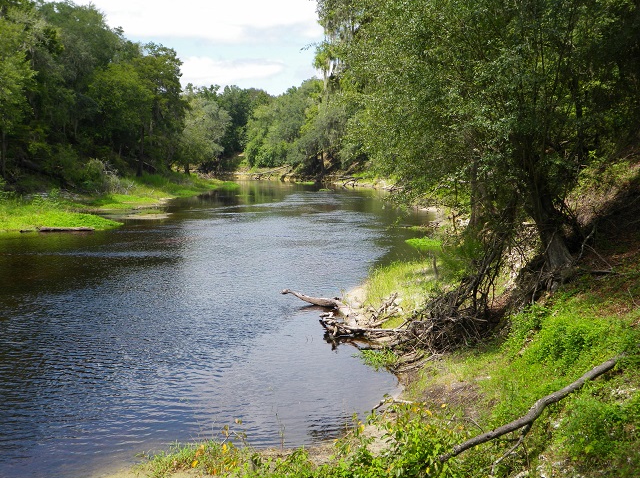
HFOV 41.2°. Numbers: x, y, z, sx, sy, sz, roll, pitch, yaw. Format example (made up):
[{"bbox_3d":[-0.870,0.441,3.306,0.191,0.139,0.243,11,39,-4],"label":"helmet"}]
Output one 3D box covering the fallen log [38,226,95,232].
[{"bbox_3d":[-15.180,-0.612,51.031,3.136,0.300,0.350,-1,5,-7],"label":"fallen log"}]

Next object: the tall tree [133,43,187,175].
[{"bbox_3d":[-16.607,-13.399,88.000,5.587,13.658,5.800,0,5,0],"label":"tall tree"}]

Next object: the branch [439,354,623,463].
[{"bbox_3d":[2.303,1.896,9.350,3.041,0.250,0.320,-18,14,-33],"label":"branch"}]

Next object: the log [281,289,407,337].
[{"bbox_3d":[0.619,1.938,22.421,3.300,0.750,2.000,2,6,19],"label":"log"}]

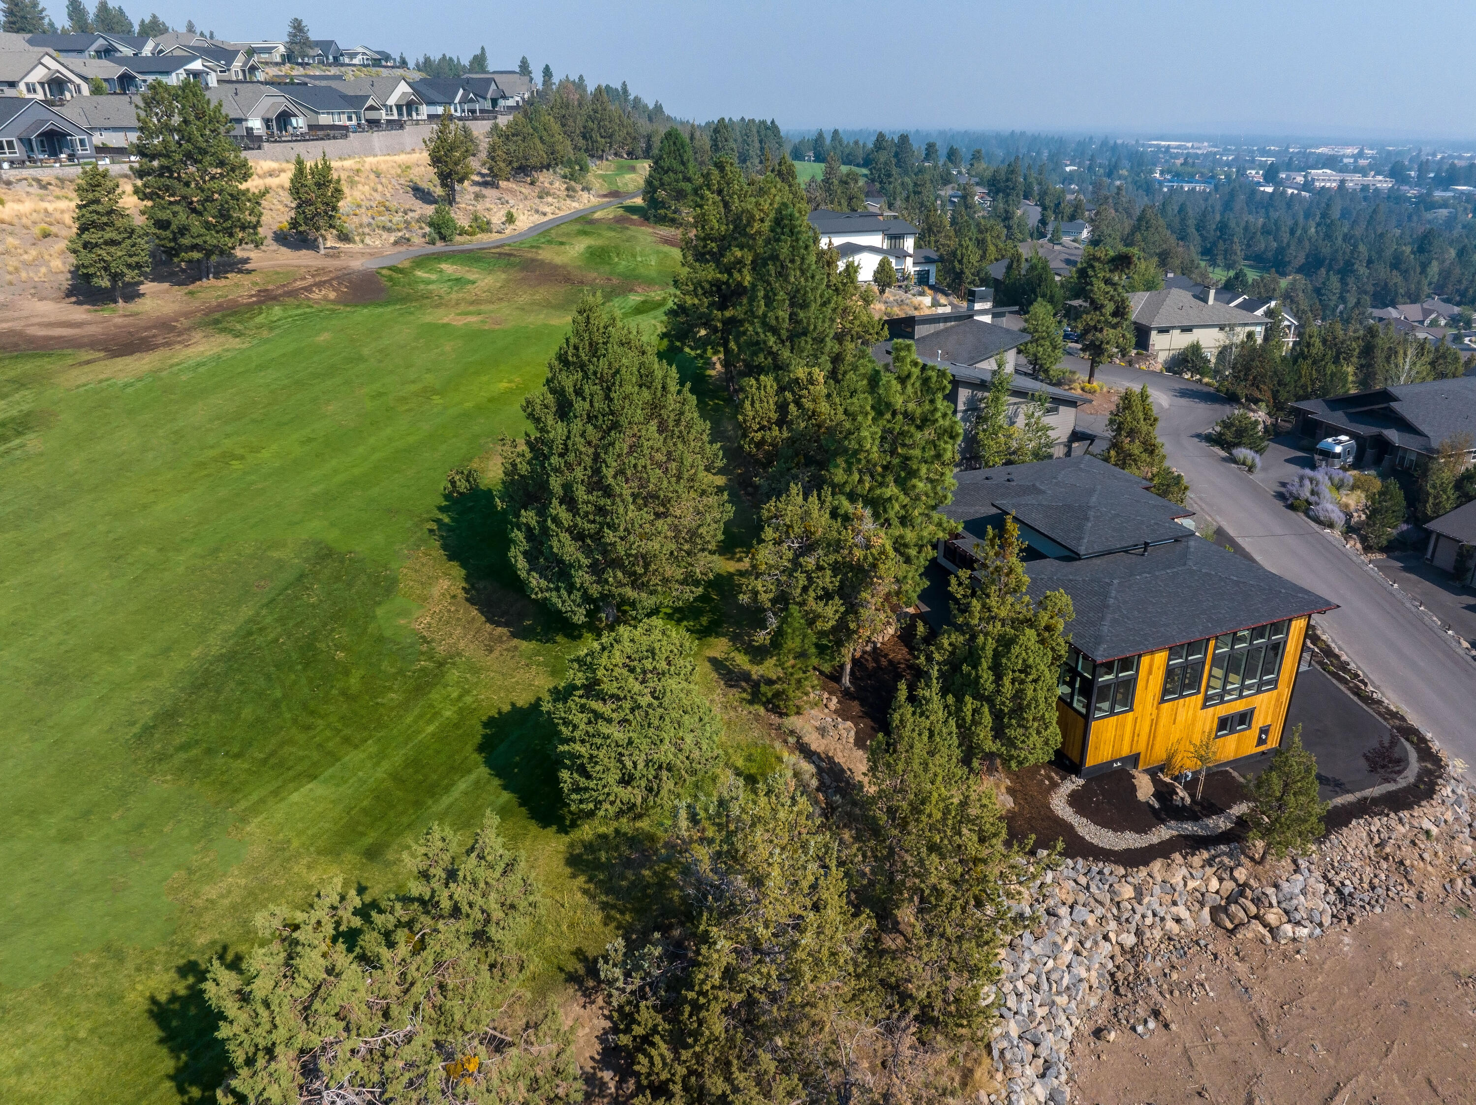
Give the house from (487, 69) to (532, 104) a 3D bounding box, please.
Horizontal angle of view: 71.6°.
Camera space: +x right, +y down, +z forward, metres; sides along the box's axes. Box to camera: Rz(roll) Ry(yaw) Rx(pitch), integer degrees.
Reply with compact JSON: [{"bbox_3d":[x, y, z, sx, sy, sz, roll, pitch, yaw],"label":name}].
[{"bbox_3d":[-55.555,-106.330,234.191,14.000,7.000,14.000,4,23,9],"label":"house"}]

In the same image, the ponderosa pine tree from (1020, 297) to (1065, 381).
[{"bbox_3d":[38.561,-27.016,128.438,5.510,9.950,5.510,0,22,0],"label":"ponderosa pine tree"}]

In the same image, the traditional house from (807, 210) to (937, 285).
[{"bbox_3d":[19.044,-44.348,148.323,18.000,9.300,13.000,-2,23,-6],"label":"traditional house"}]

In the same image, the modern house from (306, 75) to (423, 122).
[{"bbox_3d":[-65.943,-79.076,177.743,17.500,6.900,14.500,4,23,9],"label":"modern house"}]

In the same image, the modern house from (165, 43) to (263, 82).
[{"bbox_3d":[-115.854,-106.546,222.268,18.500,7.100,12.500,4,23,9],"label":"modern house"}]

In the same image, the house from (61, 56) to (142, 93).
[{"bbox_3d":[-108.550,-80.690,173.000,13.500,5.800,12.500,4,23,11],"label":"house"}]

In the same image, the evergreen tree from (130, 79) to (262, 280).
[{"bbox_3d":[-50.470,-34.280,94.840,11.760,17.500,11.760,-11,25,-24],"label":"evergreen tree"}]

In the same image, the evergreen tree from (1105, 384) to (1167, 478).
[{"bbox_3d":[34.724,-10.178,88.329,5.210,8.950,5.210,0,22,0],"label":"evergreen tree"}]

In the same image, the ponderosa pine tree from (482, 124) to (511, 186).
[{"bbox_3d":[-34.415,-57.138,147.405,3.900,8.300,3.900,-4,23,-9],"label":"ponderosa pine tree"}]

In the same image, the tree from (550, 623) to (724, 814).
[{"bbox_3d":[-3.520,5.162,35.392,5.900,5.900,5.900,0,23,0],"label":"tree"}]

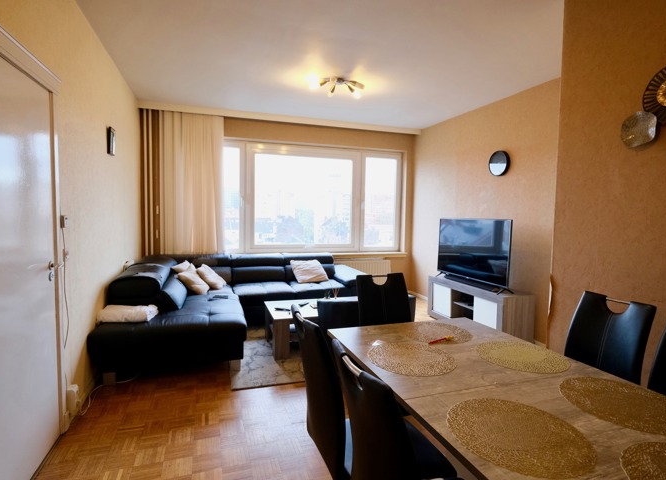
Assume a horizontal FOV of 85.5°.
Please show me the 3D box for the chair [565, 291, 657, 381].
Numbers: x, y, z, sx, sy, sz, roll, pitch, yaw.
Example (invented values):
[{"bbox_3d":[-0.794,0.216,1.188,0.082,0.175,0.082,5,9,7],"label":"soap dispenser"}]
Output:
[{"bbox_3d":[1.129,0.769,1.683,0.550,0.980,0.440,0,4,-18],"label":"chair"}]

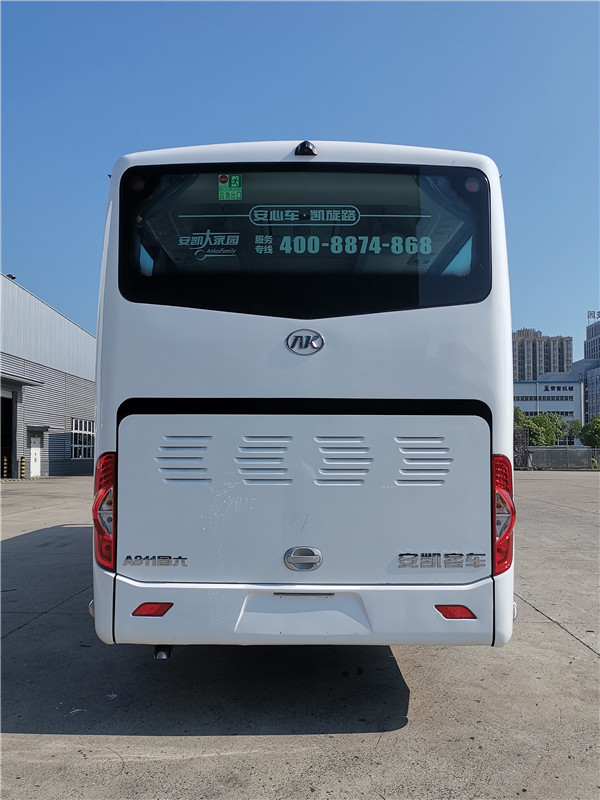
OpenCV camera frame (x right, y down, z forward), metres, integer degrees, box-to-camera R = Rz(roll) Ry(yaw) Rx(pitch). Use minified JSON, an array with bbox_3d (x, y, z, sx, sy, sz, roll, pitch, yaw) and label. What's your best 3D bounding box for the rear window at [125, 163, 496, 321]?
[{"bbox_3d":[0.027,-0.935,3.680,2.200,0.940,0.160,0,-7,1],"label":"rear window"}]

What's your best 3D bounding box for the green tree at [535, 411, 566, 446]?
[{"bbox_3d":[21.991,3.482,55.000,3.500,4.700,3.400,0,-4,0],"label":"green tree"}]

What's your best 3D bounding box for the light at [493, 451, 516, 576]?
[{"bbox_3d":[1.158,0.660,3.570,0.180,0.680,0.170,0,-4,-3],"label":"light"}]

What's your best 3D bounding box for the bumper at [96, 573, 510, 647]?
[{"bbox_3d":[0.020,1.180,3.560,2.430,0.395,0.280,0,-4,1],"label":"bumper"}]

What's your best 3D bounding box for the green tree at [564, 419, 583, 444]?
[{"bbox_3d":[28.103,4.256,64.000,2.900,4.600,2.900,0,-4,0],"label":"green tree"}]

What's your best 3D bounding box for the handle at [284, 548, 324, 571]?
[{"bbox_3d":[0.019,0.876,3.450,0.212,0.135,0.050,0,-4,1],"label":"handle"}]

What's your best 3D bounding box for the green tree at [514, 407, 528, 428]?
[{"bbox_3d":[18.818,3.305,55.000,3.600,5.200,3.600,0,-4,0],"label":"green tree"}]

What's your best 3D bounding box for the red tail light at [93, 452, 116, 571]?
[{"bbox_3d":[-1.128,0.645,3.600,0.180,0.680,0.170,0,-4,5],"label":"red tail light"}]

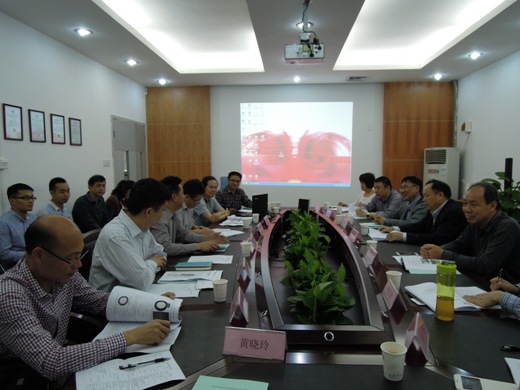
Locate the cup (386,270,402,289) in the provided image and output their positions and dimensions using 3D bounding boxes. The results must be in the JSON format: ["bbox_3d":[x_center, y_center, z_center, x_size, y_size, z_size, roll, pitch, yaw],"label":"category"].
[{"bbox_3d":[0.680,0.441,1.828,0.075,0.088,0.075,0,5,4],"label":"cup"}]

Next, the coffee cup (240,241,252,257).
[{"bbox_3d":[-0.097,0.386,2.522,0.075,0.088,0.075,0,5,4],"label":"coffee cup"}]

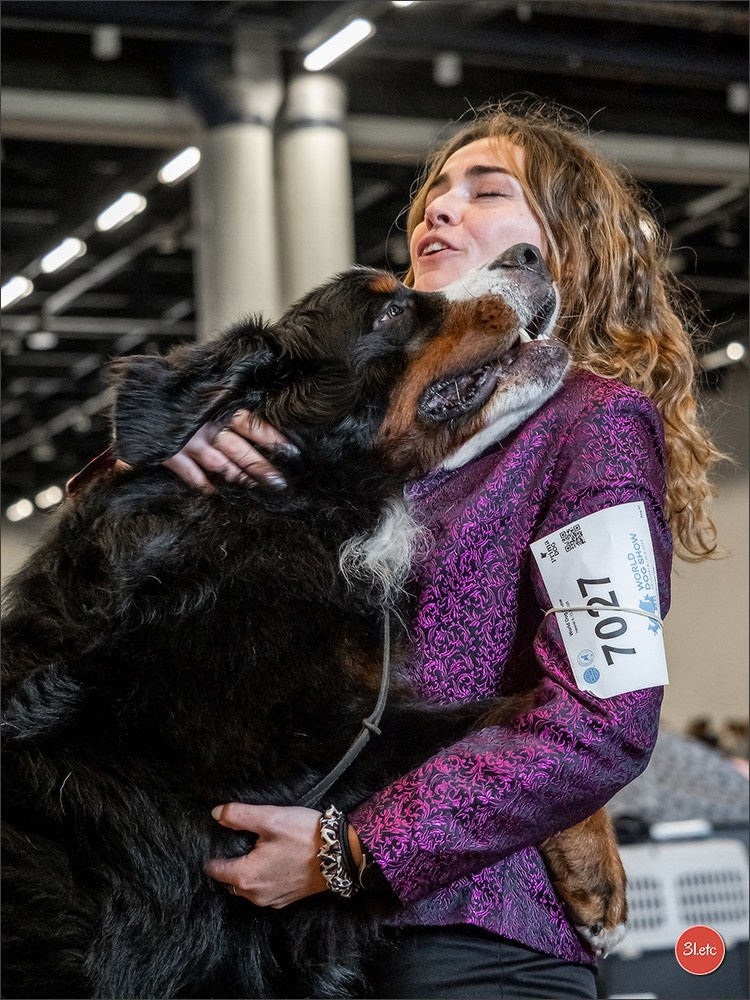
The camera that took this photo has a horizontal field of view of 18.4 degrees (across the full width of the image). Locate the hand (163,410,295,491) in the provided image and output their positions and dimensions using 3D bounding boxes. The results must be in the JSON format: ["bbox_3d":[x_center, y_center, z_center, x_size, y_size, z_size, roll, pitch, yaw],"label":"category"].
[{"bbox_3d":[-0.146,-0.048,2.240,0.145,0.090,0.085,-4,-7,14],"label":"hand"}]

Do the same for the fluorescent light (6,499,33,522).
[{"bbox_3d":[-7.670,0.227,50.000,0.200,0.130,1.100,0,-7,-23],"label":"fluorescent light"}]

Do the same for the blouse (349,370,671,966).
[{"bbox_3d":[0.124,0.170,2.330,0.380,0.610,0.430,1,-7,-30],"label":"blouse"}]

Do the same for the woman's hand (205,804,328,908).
[{"bbox_3d":[-0.102,0.336,2.180,0.125,0.100,0.085,-2,-6,-6],"label":"woman's hand"}]

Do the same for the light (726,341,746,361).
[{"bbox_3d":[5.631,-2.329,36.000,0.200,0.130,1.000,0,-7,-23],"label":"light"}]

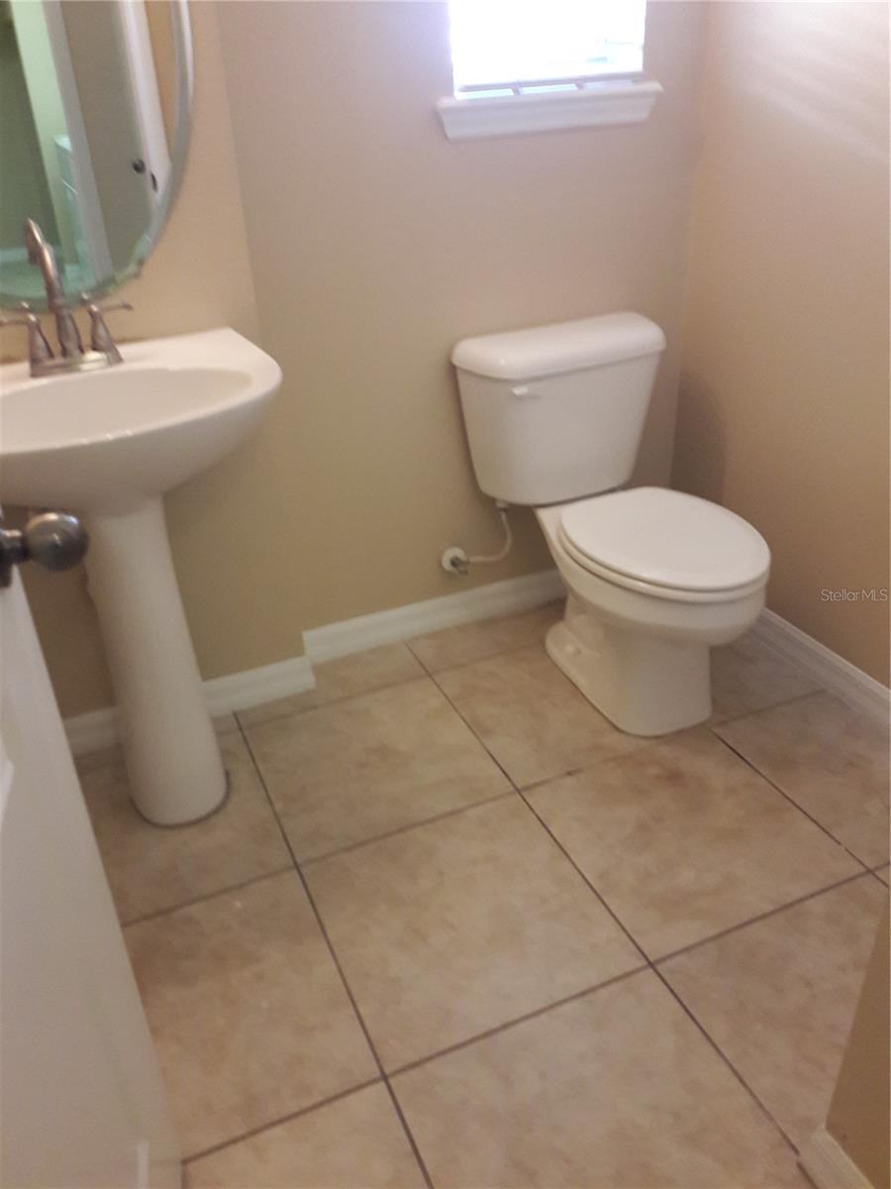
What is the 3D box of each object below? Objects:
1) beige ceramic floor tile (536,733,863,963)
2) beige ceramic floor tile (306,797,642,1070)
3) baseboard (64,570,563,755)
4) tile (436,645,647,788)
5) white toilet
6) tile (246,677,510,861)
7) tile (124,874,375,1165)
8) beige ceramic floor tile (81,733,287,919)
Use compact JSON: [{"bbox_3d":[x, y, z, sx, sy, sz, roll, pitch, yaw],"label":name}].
[{"bbox_3d":[0.448,0.443,1.801,0.454,0.010,0.454,-14,32,-19],"label":"beige ceramic floor tile"},{"bbox_3d":[0.029,0.549,1.649,0.454,0.010,0.454,-14,32,-19],"label":"beige ceramic floor tile"},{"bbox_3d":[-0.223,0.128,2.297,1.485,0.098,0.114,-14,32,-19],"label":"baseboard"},{"bbox_3d":[0.264,0.242,2.167,0.454,0.010,0.454,-14,32,-19],"label":"tile"},{"bbox_3d":[0.384,-0.129,2.055,0.475,0.736,0.736,-14,32,-19],"label":"white toilet"},{"bbox_3d":[-0.154,0.347,2.016,0.454,0.010,0.454,-14,32,-19],"label":"tile"},{"bbox_3d":[-0.389,0.654,1.498,0.454,0.010,0.454,-14,32,-19],"label":"tile"},{"bbox_3d":[-0.572,0.453,1.865,0.454,0.010,0.454,-14,32,-19],"label":"beige ceramic floor tile"}]

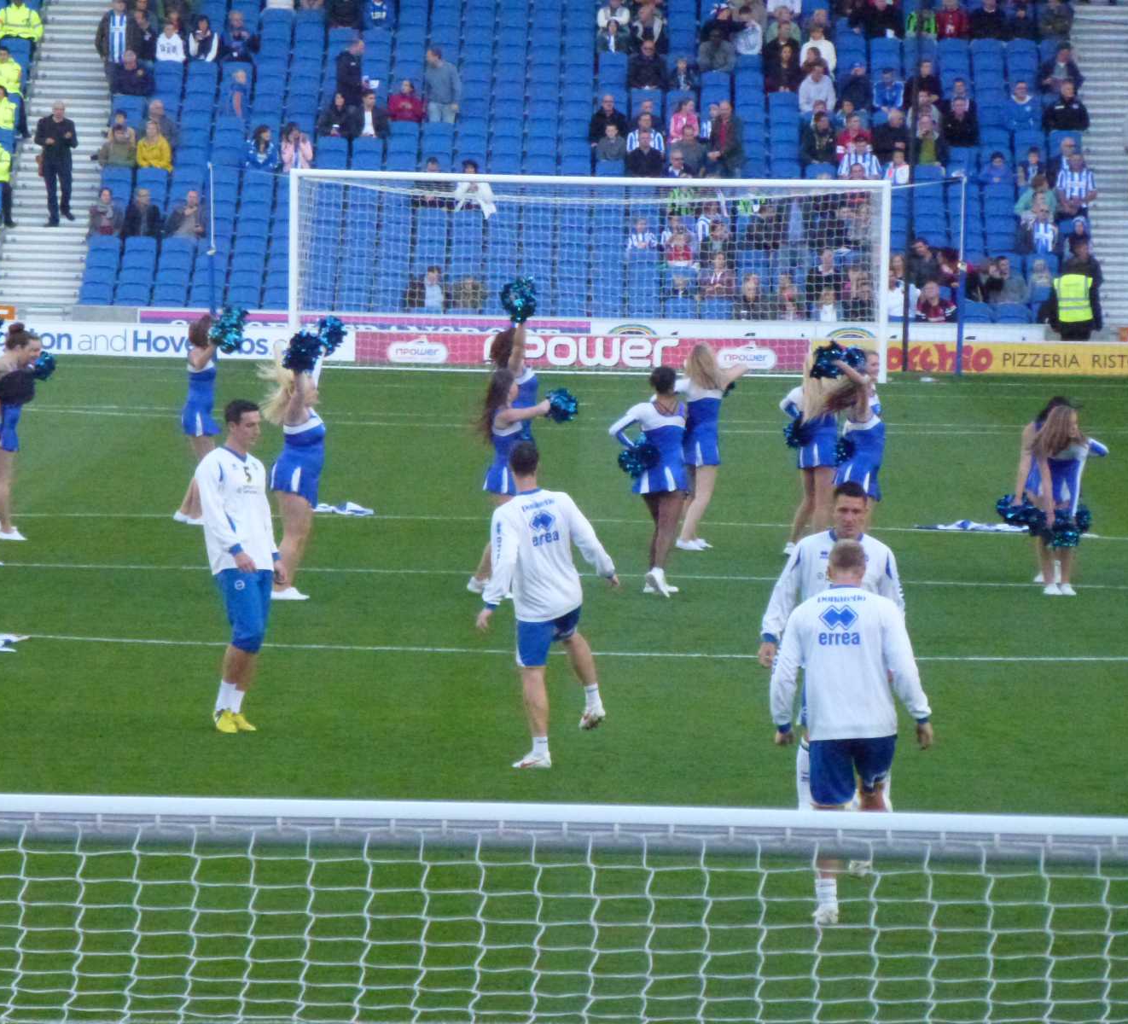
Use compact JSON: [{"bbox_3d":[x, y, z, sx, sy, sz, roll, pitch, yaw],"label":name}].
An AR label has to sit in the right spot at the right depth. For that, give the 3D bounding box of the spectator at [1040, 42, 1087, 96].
[{"bbox_3d":[7.270,-6.211,143.426,0.600,1.270,0.780,1,2,5],"label":"spectator"}]

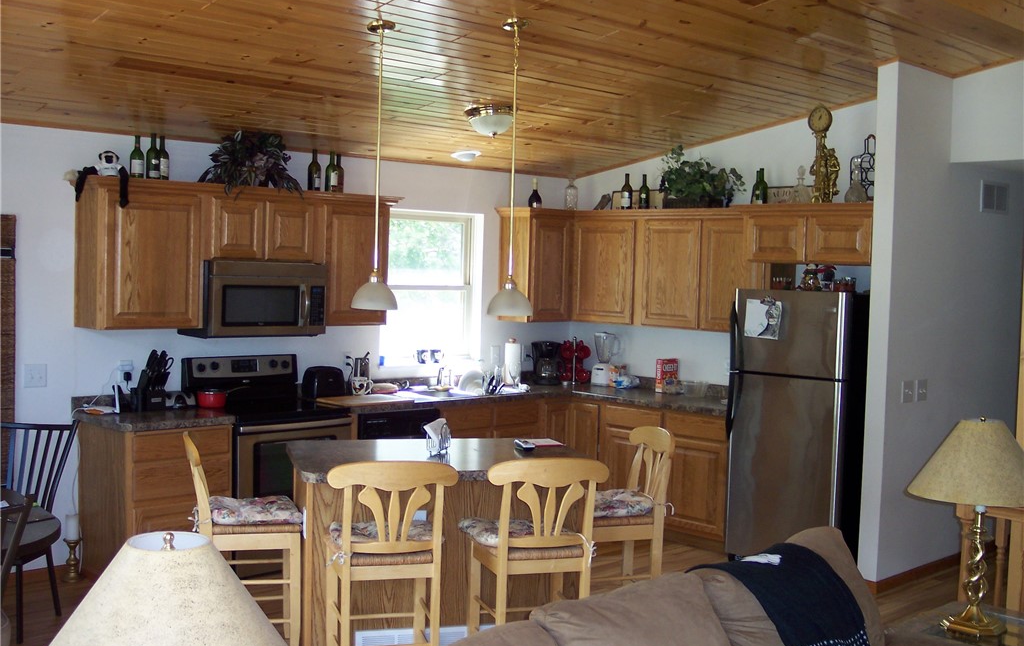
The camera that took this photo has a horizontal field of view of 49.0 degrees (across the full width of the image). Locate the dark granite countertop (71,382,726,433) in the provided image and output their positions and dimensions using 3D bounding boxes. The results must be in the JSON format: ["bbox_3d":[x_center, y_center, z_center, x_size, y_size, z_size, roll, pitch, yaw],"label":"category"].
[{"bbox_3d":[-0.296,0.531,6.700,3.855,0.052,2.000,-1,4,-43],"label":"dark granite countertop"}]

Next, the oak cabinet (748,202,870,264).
[{"bbox_3d":[1.923,-0.519,6.737,0.590,0.340,0.840,-1,4,-43],"label":"oak cabinet"}]

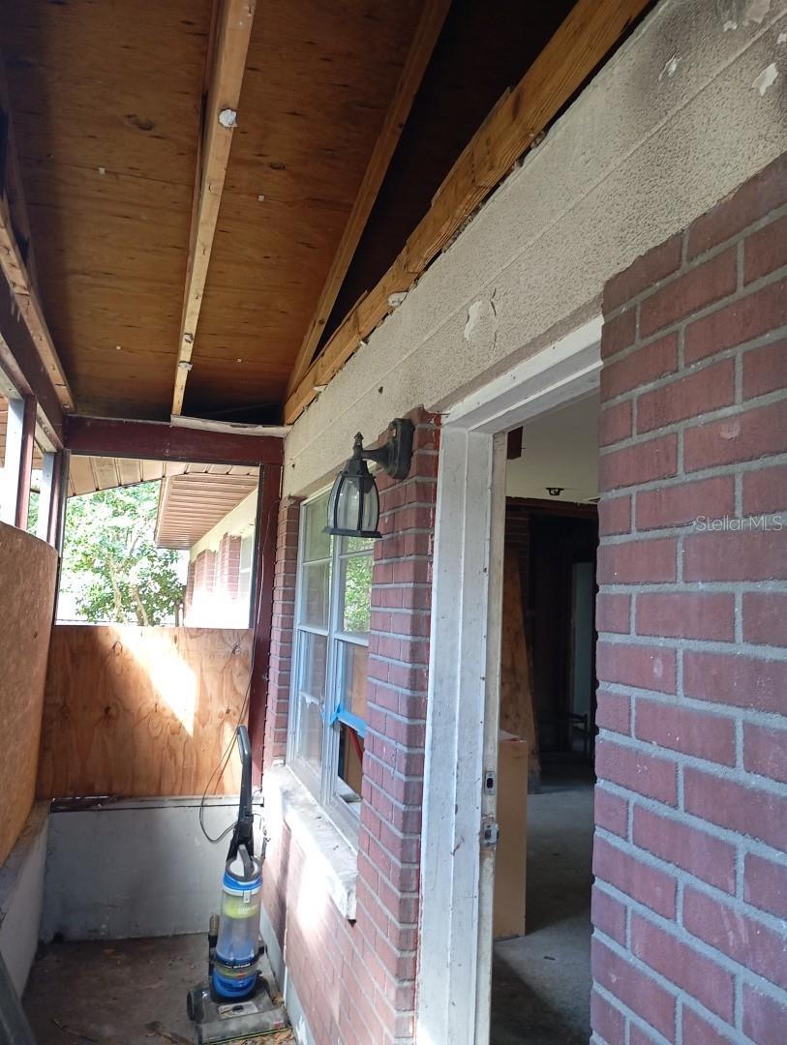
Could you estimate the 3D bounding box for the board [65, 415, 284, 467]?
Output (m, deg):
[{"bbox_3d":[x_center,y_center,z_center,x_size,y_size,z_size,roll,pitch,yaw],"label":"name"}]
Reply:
[{"bbox_3d":[-1.103,-0.403,4.314,1.075,0.182,0.044,4,-6,-13],"label":"board"}]

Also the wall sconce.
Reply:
[{"bbox_3d":[-0.069,-0.119,2.159,0.211,0.314,0.147,4,-6,-16],"label":"wall sconce"}]

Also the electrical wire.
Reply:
[{"bbox_3d":[-0.729,0.604,4.024,0.306,1.668,0.490,4,-6,-16],"label":"electrical wire"}]

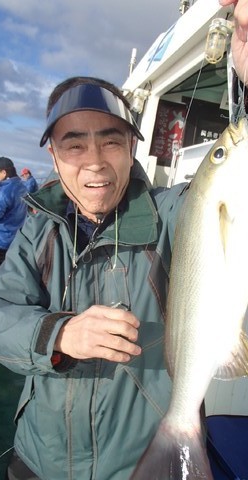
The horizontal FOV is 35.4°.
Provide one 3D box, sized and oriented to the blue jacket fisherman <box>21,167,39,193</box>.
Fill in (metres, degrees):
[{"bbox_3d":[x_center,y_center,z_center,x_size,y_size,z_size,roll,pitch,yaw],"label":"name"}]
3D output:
[{"bbox_3d":[-1.940,-0.500,7.400,0.480,1.720,0.520,7,6,-18],"label":"blue jacket fisherman"}]

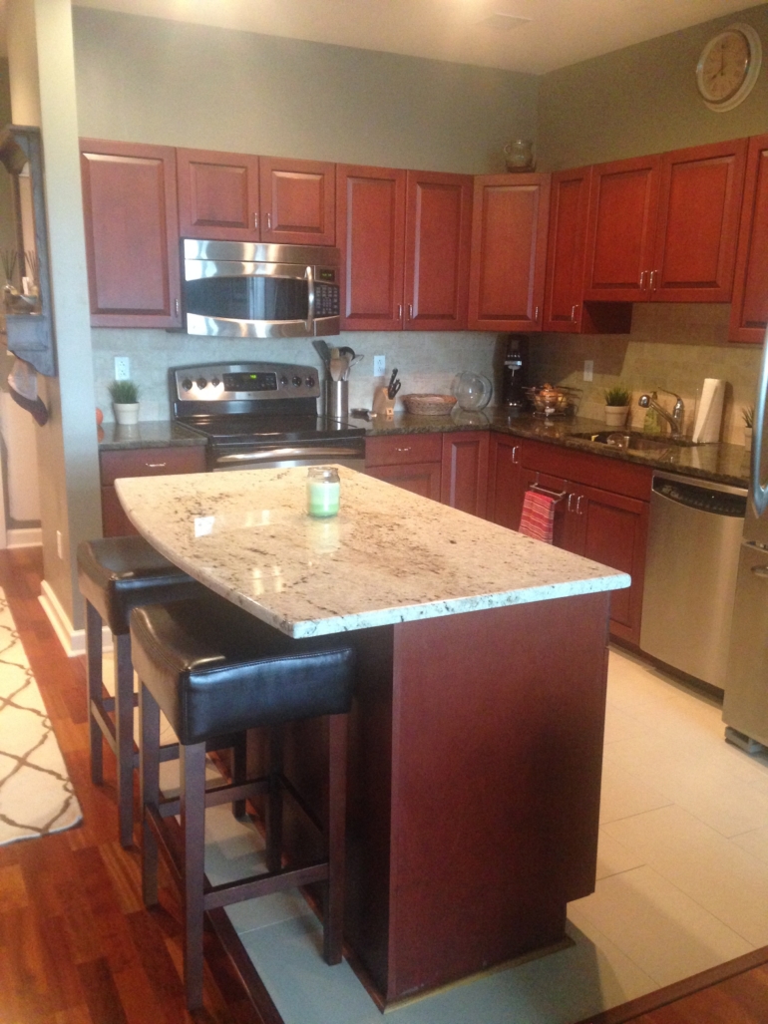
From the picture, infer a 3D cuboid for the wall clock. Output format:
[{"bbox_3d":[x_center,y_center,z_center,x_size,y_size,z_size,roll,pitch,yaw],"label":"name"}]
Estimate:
[{"bbox_3d":[1.459,-1.883,4.141,0.055,0.360,0.360,-5,13,-27],"label":"wall clock"}]

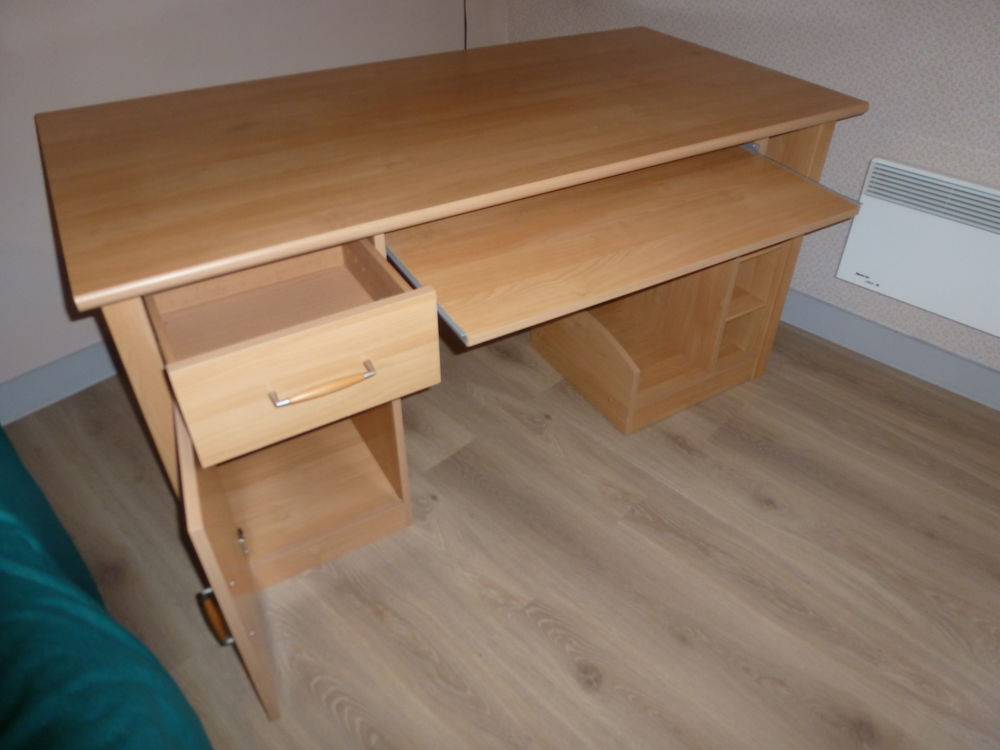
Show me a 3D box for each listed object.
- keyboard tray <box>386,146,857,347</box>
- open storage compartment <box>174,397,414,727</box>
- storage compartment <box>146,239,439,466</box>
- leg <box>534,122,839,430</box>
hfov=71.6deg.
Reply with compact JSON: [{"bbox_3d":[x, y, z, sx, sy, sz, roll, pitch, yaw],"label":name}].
[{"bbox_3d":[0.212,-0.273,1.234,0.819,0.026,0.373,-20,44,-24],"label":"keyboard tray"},{"bbox_3d":[-0.383,0.147,1.292,0.394,0.544,0.688,-20,44,-24],"label":"open storage compartment"},{"bbox_3d":[-0.328,-0.100,1.038,0.345,0.163,0.414,-20,44,-24],"label":"storage compartment"},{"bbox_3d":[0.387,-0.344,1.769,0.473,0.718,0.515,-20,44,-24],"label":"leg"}]

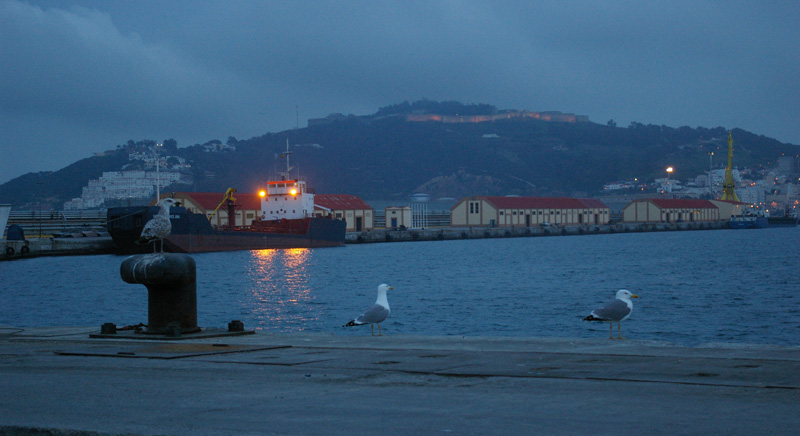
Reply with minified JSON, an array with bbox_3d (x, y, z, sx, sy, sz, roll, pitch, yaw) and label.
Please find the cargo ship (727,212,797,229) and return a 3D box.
[{"bbox_3d":[154.816,0.215,776.580,11.000,8.000,74.000,-1,0,24],"label":"cargo ship"}]

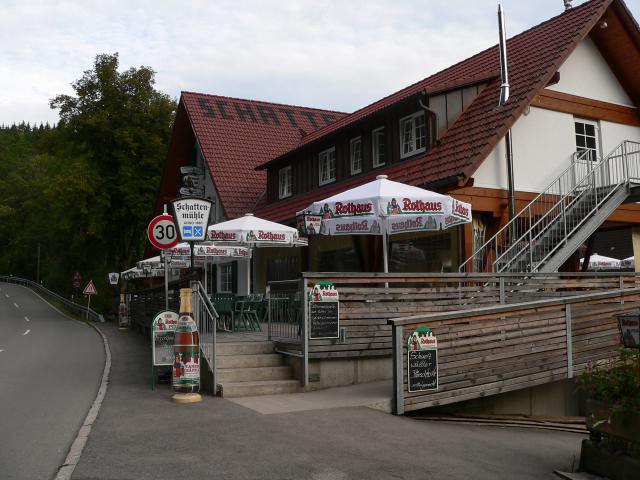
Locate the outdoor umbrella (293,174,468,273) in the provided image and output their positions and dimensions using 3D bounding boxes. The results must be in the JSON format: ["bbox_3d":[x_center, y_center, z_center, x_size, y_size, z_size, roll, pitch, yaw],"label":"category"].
[{"bbox_3d":[1.299,0.273,13.400,3.500,3.100,3.500,2,-5,-27],"label":"outdoor umbrella"}]

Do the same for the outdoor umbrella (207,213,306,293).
[{"bbox_3d":[-2.051,0.769,19.500,3.450,3.050,3.450,2,-5,-27],"label":"outdoor umbrella"}]

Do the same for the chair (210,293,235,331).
[{"bbox_3d":[-2.011,1.485,13.800,0.550,0.810,0.570,1,-4,-14],"label":"chair"}]

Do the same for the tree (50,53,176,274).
[{"bbox_3d":[-14.271,-4.729,46.000,8.800,16.500,8.800,-1,-4,0],"label":"tree"}]

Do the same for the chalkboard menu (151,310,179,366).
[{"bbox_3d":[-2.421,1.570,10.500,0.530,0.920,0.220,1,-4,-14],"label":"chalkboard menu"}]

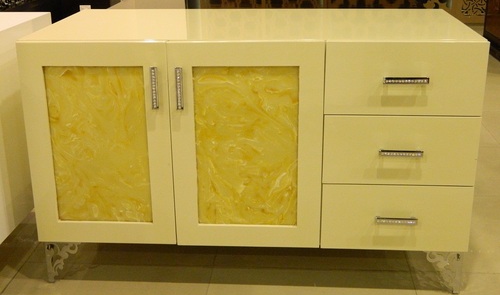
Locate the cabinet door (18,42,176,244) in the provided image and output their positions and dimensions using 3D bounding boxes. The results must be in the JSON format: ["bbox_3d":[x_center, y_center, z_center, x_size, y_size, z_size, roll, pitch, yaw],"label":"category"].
[{"bbox_3d":[-0.408,0.001,1.848,0.398,0.580,0.040,1,19,4],"label":"cabinet door"}]

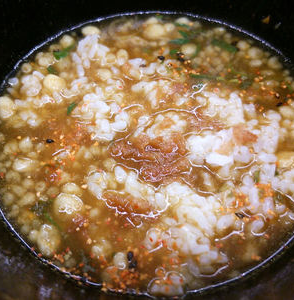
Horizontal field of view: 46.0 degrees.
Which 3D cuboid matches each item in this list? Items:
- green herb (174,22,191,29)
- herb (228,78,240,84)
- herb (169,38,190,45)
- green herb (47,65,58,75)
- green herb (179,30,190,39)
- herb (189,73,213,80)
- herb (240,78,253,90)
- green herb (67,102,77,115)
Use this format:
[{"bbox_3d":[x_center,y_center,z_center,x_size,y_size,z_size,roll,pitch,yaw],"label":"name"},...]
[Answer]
[{"bbox_3d":[0.022,-0.078,0.220,0.012,0.002,0.004,15,58,10],"label":"green herb"},{"bbox_3d":[0.048,-0.038,0.193,0.008,0.002,0.003,-10,57,-5],"label":"herb"},{"bbox_3d":[0.020,-0.066,0.211,0.012,0.002,0.005,-3,57,-1],"label":"herb"},{"bbox_3d":[-0.054,-0.046,0.199,0.008,0.002,0.005,32,63,20],"label":"green herb"},{"bbox_3d":[0.023,-0.071,0.215,0.004,0.002,0.009,-36,63,-21],"label":"green herb"},{"bbox_3d":[0.031,-0.041,0.195,0.014,0.002,0.004,14,58,10],"label":"herb"},{"bbox_3d":[0.055,-0.036,0.191,0.008,0.002,0.005,-24,59,-14],"label":"herb"},{"bbox_3d":[-0.039,-0.022,0.183,0.003,0.002,0.009,20,59,13],"label":"green herb"}]

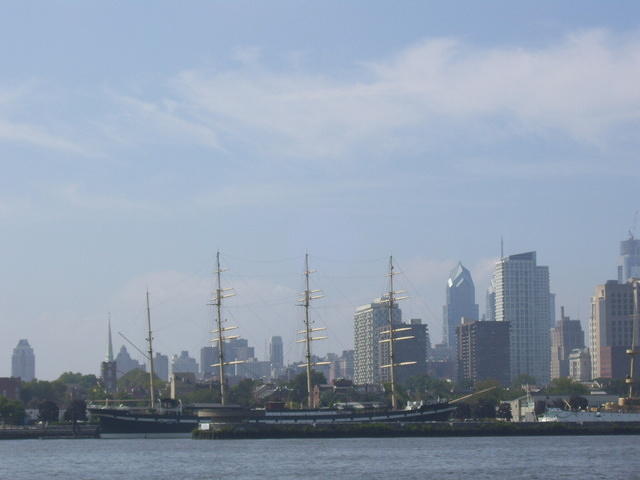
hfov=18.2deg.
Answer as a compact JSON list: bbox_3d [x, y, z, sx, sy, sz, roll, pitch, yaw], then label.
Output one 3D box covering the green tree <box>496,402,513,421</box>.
[{"bbox_3d":[61.926,57.811,669.702,5.600,6.600,5.600,0,-5,0],"label":"green tree"}]

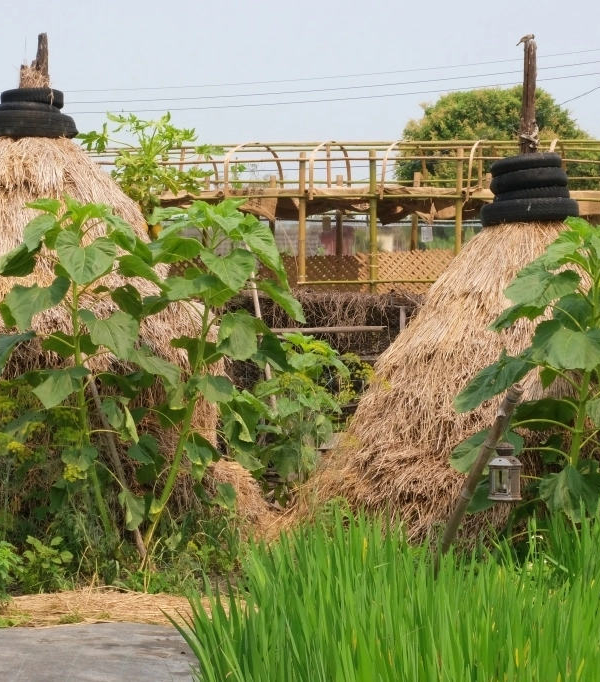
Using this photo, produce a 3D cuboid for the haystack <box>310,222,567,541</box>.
[{"bbox_3d":[1.304,0.150,11.100,2.300,1.700,2.250,0,3,0],"label":"haystack"}]

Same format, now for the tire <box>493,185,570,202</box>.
[{"bbox_3d":[1.369,-0.875,11.100,0.450,0.095,0.450,-5,3,0],"label":"tire"}]

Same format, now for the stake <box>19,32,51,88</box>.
[{"bbox_3d":[-1.570,-1.659,11.100,0.180,0.330,0.150,0,3,0],"label":"stake"}]

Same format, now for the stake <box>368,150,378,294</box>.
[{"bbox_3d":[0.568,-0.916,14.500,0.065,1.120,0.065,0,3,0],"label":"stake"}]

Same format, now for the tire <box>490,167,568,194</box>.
[{"bbox_3d":[1.357,-0.949,11.100,0.455,0.120,0.455,-6,3,0],"label":"tire"}]

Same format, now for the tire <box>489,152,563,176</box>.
[{"bbox_3d":[1.340,-1.041,11.100,0.430,0.105,0.430,-7,3,0],"label":"tire"}]

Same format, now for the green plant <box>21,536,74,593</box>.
[{"bbox_3d":[-1.157,1.024,8.600,0.250,0.260,0.240,0,3,0],"label":"green plant"}]

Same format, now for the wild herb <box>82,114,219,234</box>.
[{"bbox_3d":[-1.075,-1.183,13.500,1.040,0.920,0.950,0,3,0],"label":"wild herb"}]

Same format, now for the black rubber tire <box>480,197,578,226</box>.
[{"bbox_3d":[1.360,-0.766,11.100,0.580,0.140,0.580,-4,3,0],"label":"black rubber tire"}]

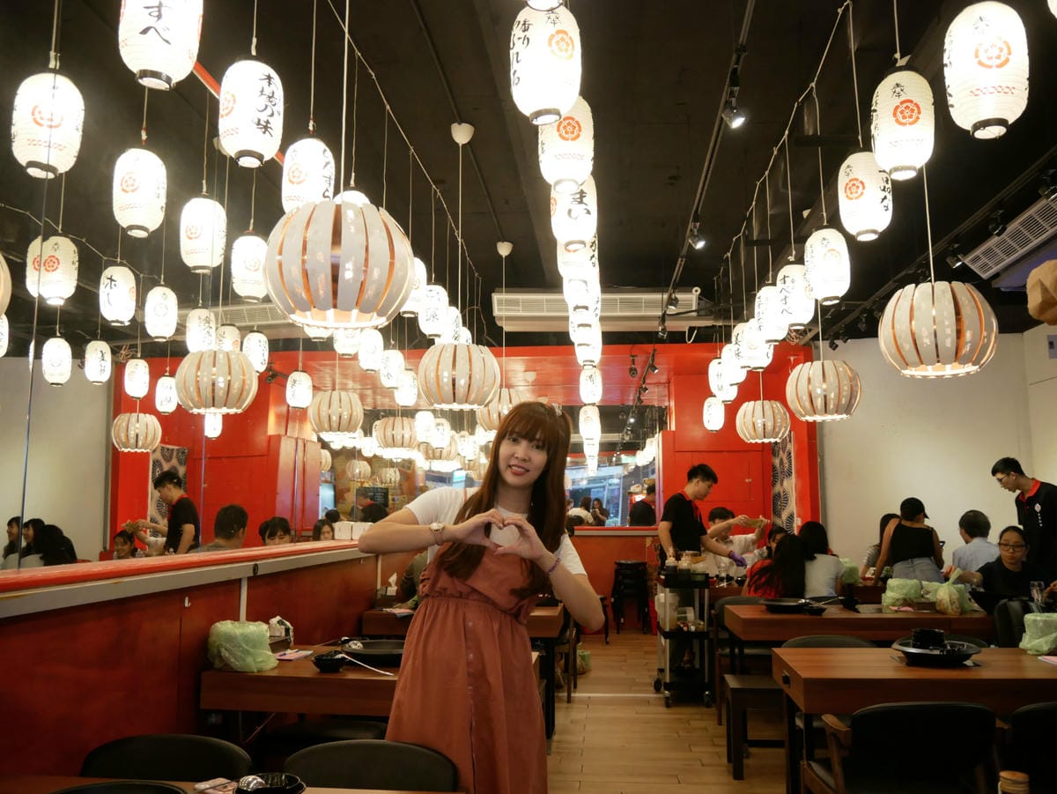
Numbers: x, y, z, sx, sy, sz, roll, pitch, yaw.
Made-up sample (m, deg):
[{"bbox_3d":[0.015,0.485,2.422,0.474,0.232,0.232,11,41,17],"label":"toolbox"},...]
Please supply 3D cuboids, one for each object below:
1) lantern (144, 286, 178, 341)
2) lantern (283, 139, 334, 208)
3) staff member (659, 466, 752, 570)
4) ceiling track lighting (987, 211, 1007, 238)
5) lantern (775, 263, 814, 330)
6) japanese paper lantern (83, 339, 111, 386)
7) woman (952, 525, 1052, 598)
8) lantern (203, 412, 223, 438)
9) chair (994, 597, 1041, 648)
[{"bbox_3d":[-2.691,-0.614,6.278,0.220,0.400,0.220,-1,-8,5],"label":"lantern"},{"bbox_3d":[-0.946,-0.929,3.680,0.220,0.400,0.220,-1,-8,5],"label":"lantern"},{"bbox_3d":[1.403,1.435,6.900,0.600,1.720,0.500,-6,-10,33],"label":"staff member"},{"bbox_3d":[3.120,-1.151,5.700,0.130,0.180,0.110,-1,-8,5],"label":"ceiling track lighting"},{"bbox_3d":[1.638,-0.615,5.243,0.220,0.390,0.220,-3,-8,18],"label":"lantern"},{"bbox_3d":[-3.989,-0.321,7.933,0.220,0.400,0.220,-1,-8,5],"label":"japanese paper lantern"},{"bbox_3d":[3.073,1.460,5.400,0.640,1.220,0.700,-1,-8,7],"label":"woman"},{"bbox_3d":[-3.782,0.317,10.264,0.220,0.390,0.220,3,-8,-20],"label":"lantern"},{"bbox_3d":[2.579,1.498,4.391,0.500,0.820,0.520,-1,-8,5],"label":"chair"}]

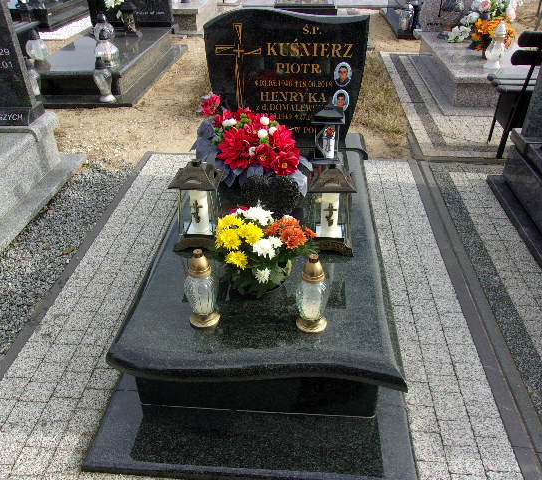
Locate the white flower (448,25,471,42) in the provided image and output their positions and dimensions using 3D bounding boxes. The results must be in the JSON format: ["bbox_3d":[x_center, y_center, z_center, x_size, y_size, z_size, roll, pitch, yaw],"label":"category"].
[{"bbox_3d":[1.934,-2.119,5.122,0.220,0.150,0.150,2,34,4],"label":"white flower"}]

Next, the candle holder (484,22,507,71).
[{"bbox_3d":[1.874,-1.617,4.149,0.145,0.348,0.145,2,34,4],"label":"candle holder"}]

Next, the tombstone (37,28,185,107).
[{"bbox_3d":[-1.606,-1.860,5.105,1.070,0.250,2.200,2,34,4],"label":"tombstone"}]

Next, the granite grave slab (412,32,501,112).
[{"bbox_3d":[2.076,-1.702,4.873,1.095,0.285,1.942,2,34,4],"label":"granite grave slab"}]

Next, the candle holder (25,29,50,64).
[{"bbox_3d":[-2.046,-1.680,4.375,0.175,0.302,0.175,2,34,4],"label":"candle holder"}]

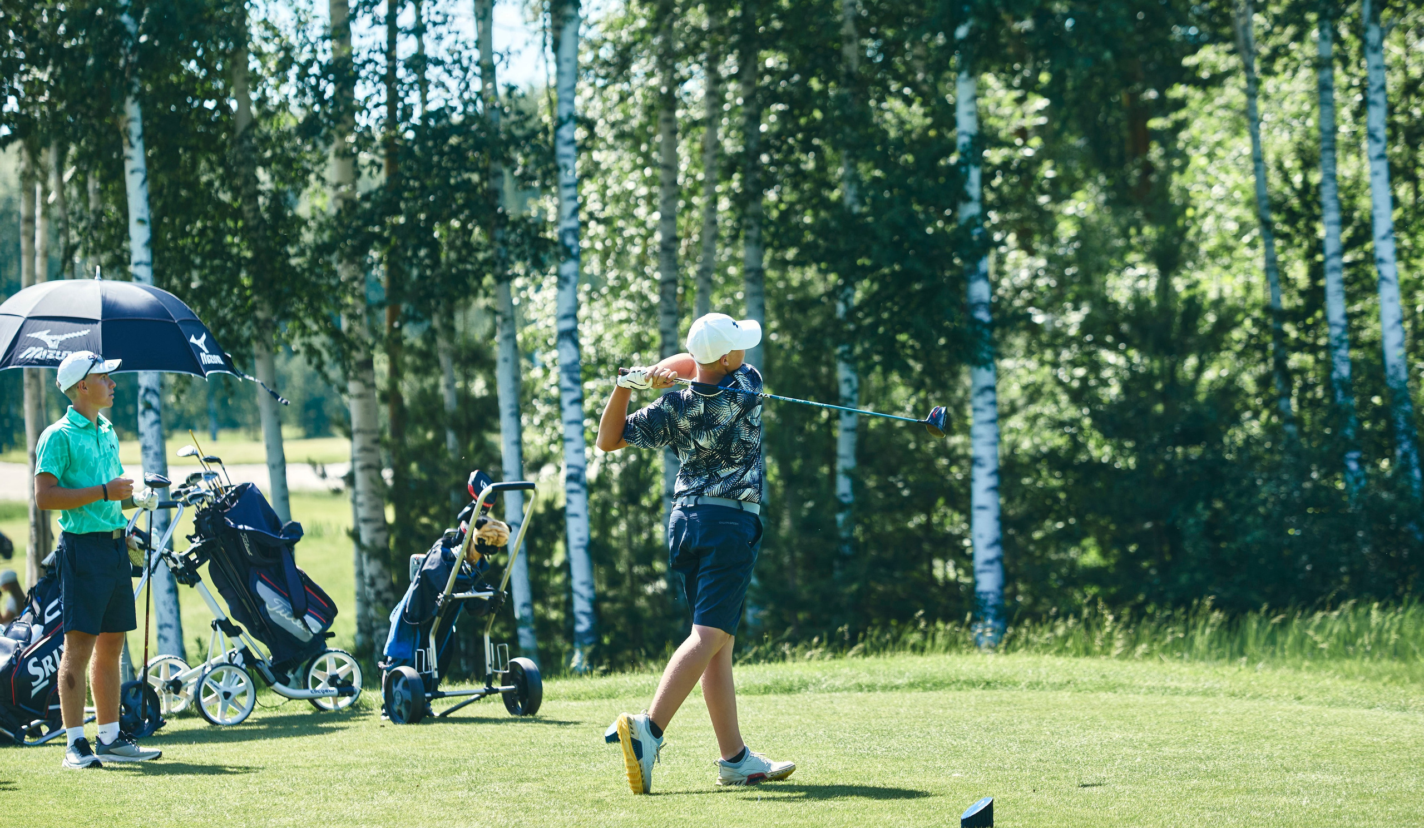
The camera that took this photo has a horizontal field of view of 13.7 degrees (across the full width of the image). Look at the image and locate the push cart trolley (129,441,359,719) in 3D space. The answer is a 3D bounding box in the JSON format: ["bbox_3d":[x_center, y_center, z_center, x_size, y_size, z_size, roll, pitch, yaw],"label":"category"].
[{"bbox_3d":[-2.294,0.828,28.706,1.220,1.290,0.680,-2,-1,-25],"label":"push cart trolley"}]

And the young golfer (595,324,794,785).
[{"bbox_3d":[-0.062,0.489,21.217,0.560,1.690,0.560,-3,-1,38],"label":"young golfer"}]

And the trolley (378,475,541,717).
[{"bbox_3d":[-1.203,0.851,27.780,0.690,1.160,0.980,-2,-1,-33],"label":"trolley"}]

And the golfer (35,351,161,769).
[{"bbox_3d":[-2.596,0.614,25.007,0.460,1.730,0.470,-3,-1,30],"label":"golfer"}]

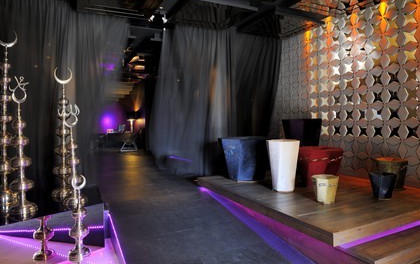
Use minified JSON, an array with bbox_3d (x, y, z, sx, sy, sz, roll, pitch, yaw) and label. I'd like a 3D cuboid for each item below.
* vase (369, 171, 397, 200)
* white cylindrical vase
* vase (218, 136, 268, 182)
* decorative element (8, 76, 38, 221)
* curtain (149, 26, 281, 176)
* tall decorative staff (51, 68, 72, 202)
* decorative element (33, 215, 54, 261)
[{"bbox_3d":[2.330,0.730,3.778,0.365,0.319,0.365,1,2,32],"label":"vase"},{"bbox_3d":[1.120,0.505,4.258,0.488,0.744,0.488,0,2,15],"label":"white cylindrical vase"},{"bbox_3d":[0.624,0.485,5.214,0.859,0.722,0.859,0,2,7],"label":"vase"},{"bbox_3d":[-1.837,0.121,2.746,0.277,1.322,0.257,-2,2,-34],"label":"decorative element"},{"bbox_3d":[0.114,-0.773,7.100,3.300,3.750,0.600,0,2,3],"label":"curtain"},{"bbox_3d":[-1.655,0.029,3.152,0.261,1.476,0.250,-1,2,-28],"label":"tall decorative staff"},{"bbox_3d":[-1.700,1.070,2.860,0.225,0.440,0.225,0,0,0],"label":"decorative element"}]

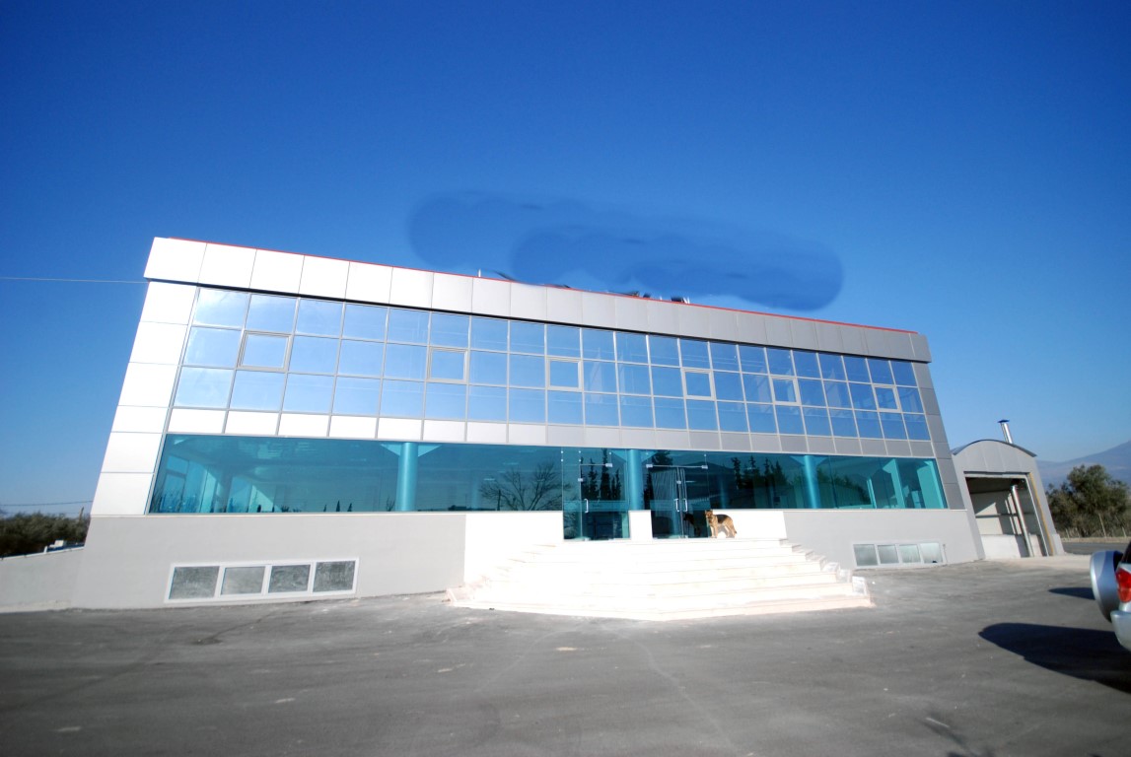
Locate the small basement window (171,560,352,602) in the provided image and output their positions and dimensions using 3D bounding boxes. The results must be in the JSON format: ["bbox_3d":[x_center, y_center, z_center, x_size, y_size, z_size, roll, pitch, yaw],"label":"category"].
[{"bbox_3d":[-7.099,4.795,11.250,3.960,0.816,0.090,4,-18,-16],"label":"small basement window"}]

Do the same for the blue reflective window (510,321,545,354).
[{"bbox_3d":[-1.181,-1.275,15.001,1.128,1.038,0.080,4,-18,-16],"label":"blue reflective window"}]

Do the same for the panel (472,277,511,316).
[{"bbox_3d":[-2.309,-2.536,14.921,1.200,1.220,0.080,4,-19,-16],"label":"panel"}]

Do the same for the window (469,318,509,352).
[{"bbox_3d":[-2.304,-1.346,14.551,1.142,1.048,0.080,4,-18,-16],"label":"window"}]

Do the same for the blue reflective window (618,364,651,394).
[{"bbox_3d":[2.277,0.039,15.530,1.130,1.031,0.080,4,-18,-16],"label":"blue reflective window"}]

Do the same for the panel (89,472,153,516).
[{"bbox_3d":[-10.262,2.659,10.935,0.972,0.960,0.060,4,-18,-16],"label":"panel"}]

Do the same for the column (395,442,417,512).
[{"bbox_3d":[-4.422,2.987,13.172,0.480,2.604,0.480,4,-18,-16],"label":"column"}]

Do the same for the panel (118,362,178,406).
[{"bbox_3d":[-10.329,0.171,11.716,1.056,1.100,0.060,4,-18,-16],"label":"panel"}]

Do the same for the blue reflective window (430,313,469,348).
[{"bbox_3d":[-3.483,-1.441,14.363,1.152,1.068,0.100,4,-18,-16],"label":"blue reflective window"}]

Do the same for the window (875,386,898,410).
[{"bbox_3d":[12.242,0.763,17.955,1.114,1.015,0.060,4,-18,-16],"label":"window"}]

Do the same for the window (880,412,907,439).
[{"bbox_3d":[12.681,1.829,18.246,1.165,1.065,0.080,4,-18,-16],"label":"window"}]

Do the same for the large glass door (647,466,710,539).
[{"bbox_3d":[3.574,3.834,14.707,2.071,2.178,0.080,4,-18,-16],"label":"large glass door"}]

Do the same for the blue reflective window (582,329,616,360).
[{"bbox_3d":[1.125,-1.098,15.649,1.165,1.057,0.080,4,-18,-16],"label":"blue reflective window"}]

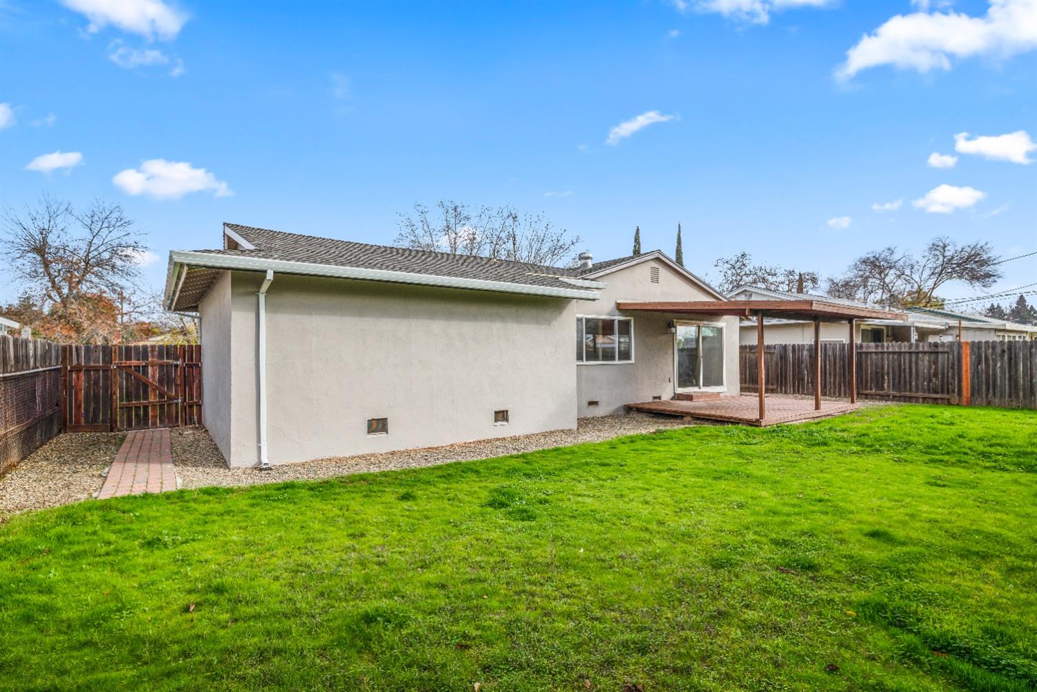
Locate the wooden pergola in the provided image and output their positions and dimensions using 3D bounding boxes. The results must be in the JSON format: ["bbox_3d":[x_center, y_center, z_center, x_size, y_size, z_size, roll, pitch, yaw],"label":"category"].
[{"bbox_3d":[5.901,0.164,11.999,5.160,2.620,4.500,0,-1,-37],"label":"wooden pergola"}]

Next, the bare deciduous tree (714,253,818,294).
[{"bbox_3d":[18.183,-2.500,36.019,7.200,8.823,6.800,0,0,27],"label":"bare deciduous tree"}]

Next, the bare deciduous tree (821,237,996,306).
[{"bbox_3d":[23.379,-2.298,29.017,8.400,8.268,8.000,-1,-1,39],"label":"bare deciduous tree"}]

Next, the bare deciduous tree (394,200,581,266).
[{"bbox_3d":[-1.650,-2.903,26.022,9.600,9.686,8.600,0,0,-4],"label":"bare deciduous tree"}]

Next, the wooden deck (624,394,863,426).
[{"bbox_3d":[5.838,1.569,12.539,5.160,0.180,3.550,0,-1,-37],"label":"wooden deck"}]

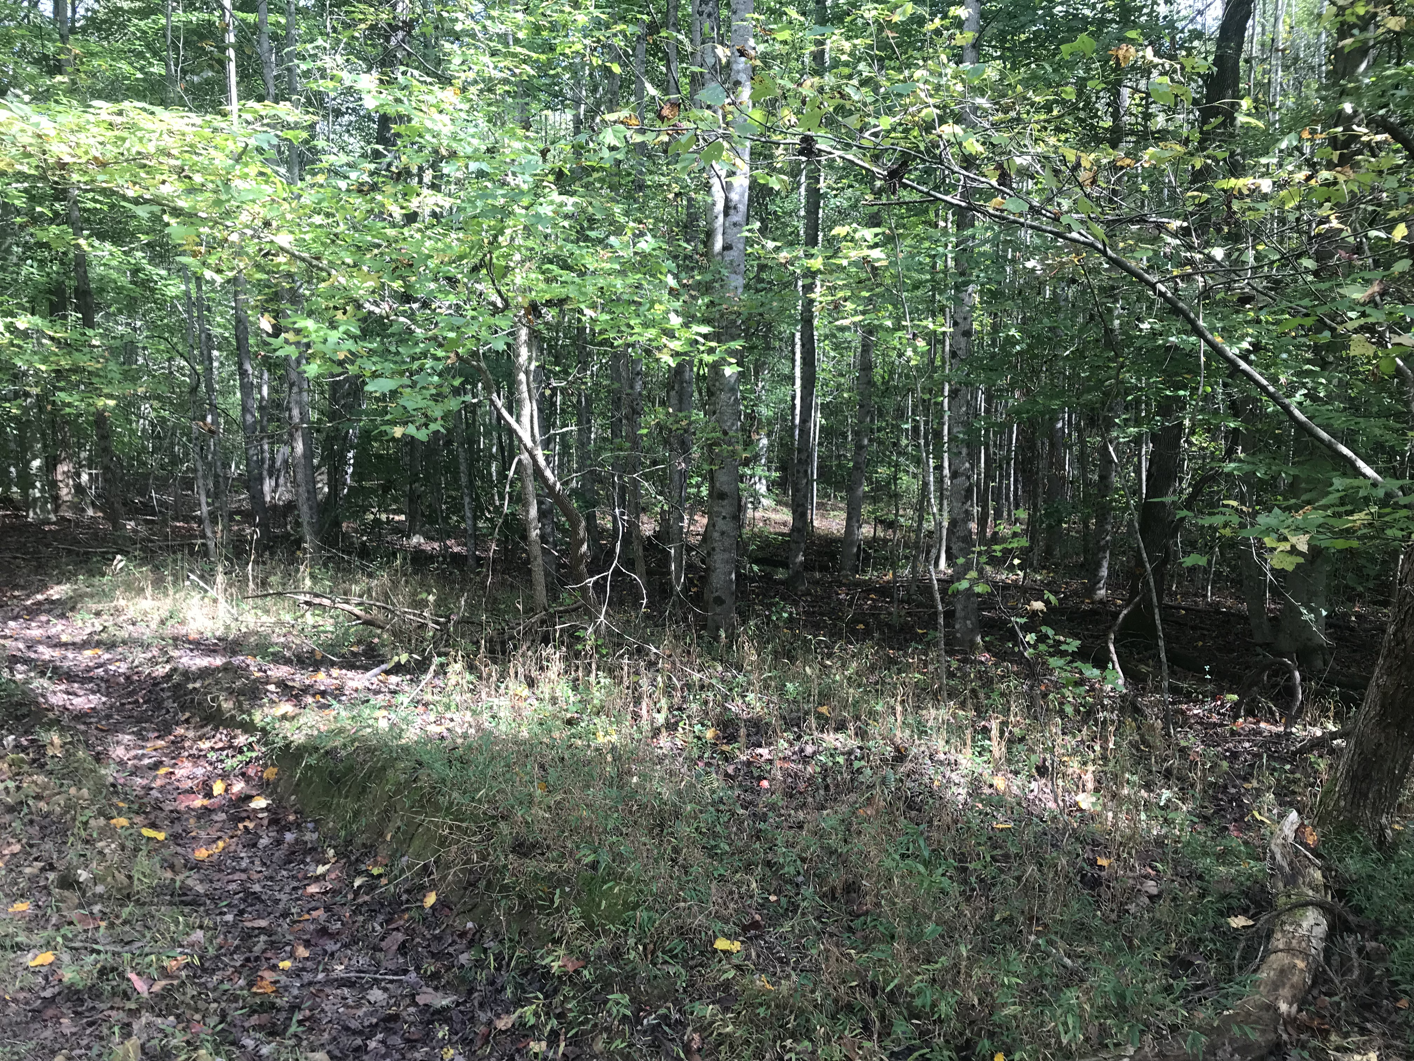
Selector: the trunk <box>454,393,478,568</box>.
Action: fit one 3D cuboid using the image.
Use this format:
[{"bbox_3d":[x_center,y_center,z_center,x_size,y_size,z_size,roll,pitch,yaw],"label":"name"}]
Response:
[{"bbox_3d":[-2.415,-0.496,11.498,0.204,1.782,0.143,0,6,0],"label":"trunk"}]

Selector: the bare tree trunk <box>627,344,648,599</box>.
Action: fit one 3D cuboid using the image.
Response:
[{"bbox_3d":[-0.605,-0.518,10.012,0.169,2.136,0.118,0,6,0],"label":"bare tree trunk"}]

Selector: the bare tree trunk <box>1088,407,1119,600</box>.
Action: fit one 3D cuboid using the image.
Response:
[{"bbox_3d":[3.316,-0.244,9.639,0.199,1.670,0.139,0,6,0],"label":"bare tree trunk"}]

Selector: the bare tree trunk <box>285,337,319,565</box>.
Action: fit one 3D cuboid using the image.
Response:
[{"bbox_3d":[-4.248,-0.853,12.075,0.260,2.372,0.182,0,6,0],"label":"bare tree trunk"}]

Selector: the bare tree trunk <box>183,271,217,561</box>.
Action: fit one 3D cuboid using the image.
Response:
[{"bbox_3d":[-5.344,-1.190,12.107,0.220,3.037,0.154,0,6,0],"label":"bare tree trunk"}]

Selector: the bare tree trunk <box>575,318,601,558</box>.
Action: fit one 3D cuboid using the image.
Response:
[{"bbox_3d":[-1.253,-0.967,12.148,0.253,2.537,0.177,0,6,0],"label":"bare tree trunk"}]

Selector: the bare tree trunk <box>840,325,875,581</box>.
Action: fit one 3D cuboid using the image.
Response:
[{"bbox_3d":[1.447,-0.776,11.098,0.297,2.424,0.208,0,6,0],"label":"bare tree trunk"}]

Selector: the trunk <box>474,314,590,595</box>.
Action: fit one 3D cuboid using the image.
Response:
[{"bbox_3d":[-1.416,-0.575,9.218,0.937,2.271,0.500,0,6,0],"label":"trunk"}]

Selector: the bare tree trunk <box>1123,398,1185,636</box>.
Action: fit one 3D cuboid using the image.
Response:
[{"bbox_3d":[3.148,-0.096,8.173,0.368,1.682,0.257,0,6,0],"label":"bare tree trunk"}]

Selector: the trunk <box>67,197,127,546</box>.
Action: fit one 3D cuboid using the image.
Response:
[{"bbox_3d":[-7.595,-2.062,14.308,0.501,4.311,0.350,0,6,0],"label":"trunk"}]

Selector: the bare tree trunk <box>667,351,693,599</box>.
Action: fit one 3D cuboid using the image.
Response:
[{"bbox_3d":[-0.225,-0.478,9.642,0.217,1.985,0.193,0,6,0],"label":"bare tree trunk"}]

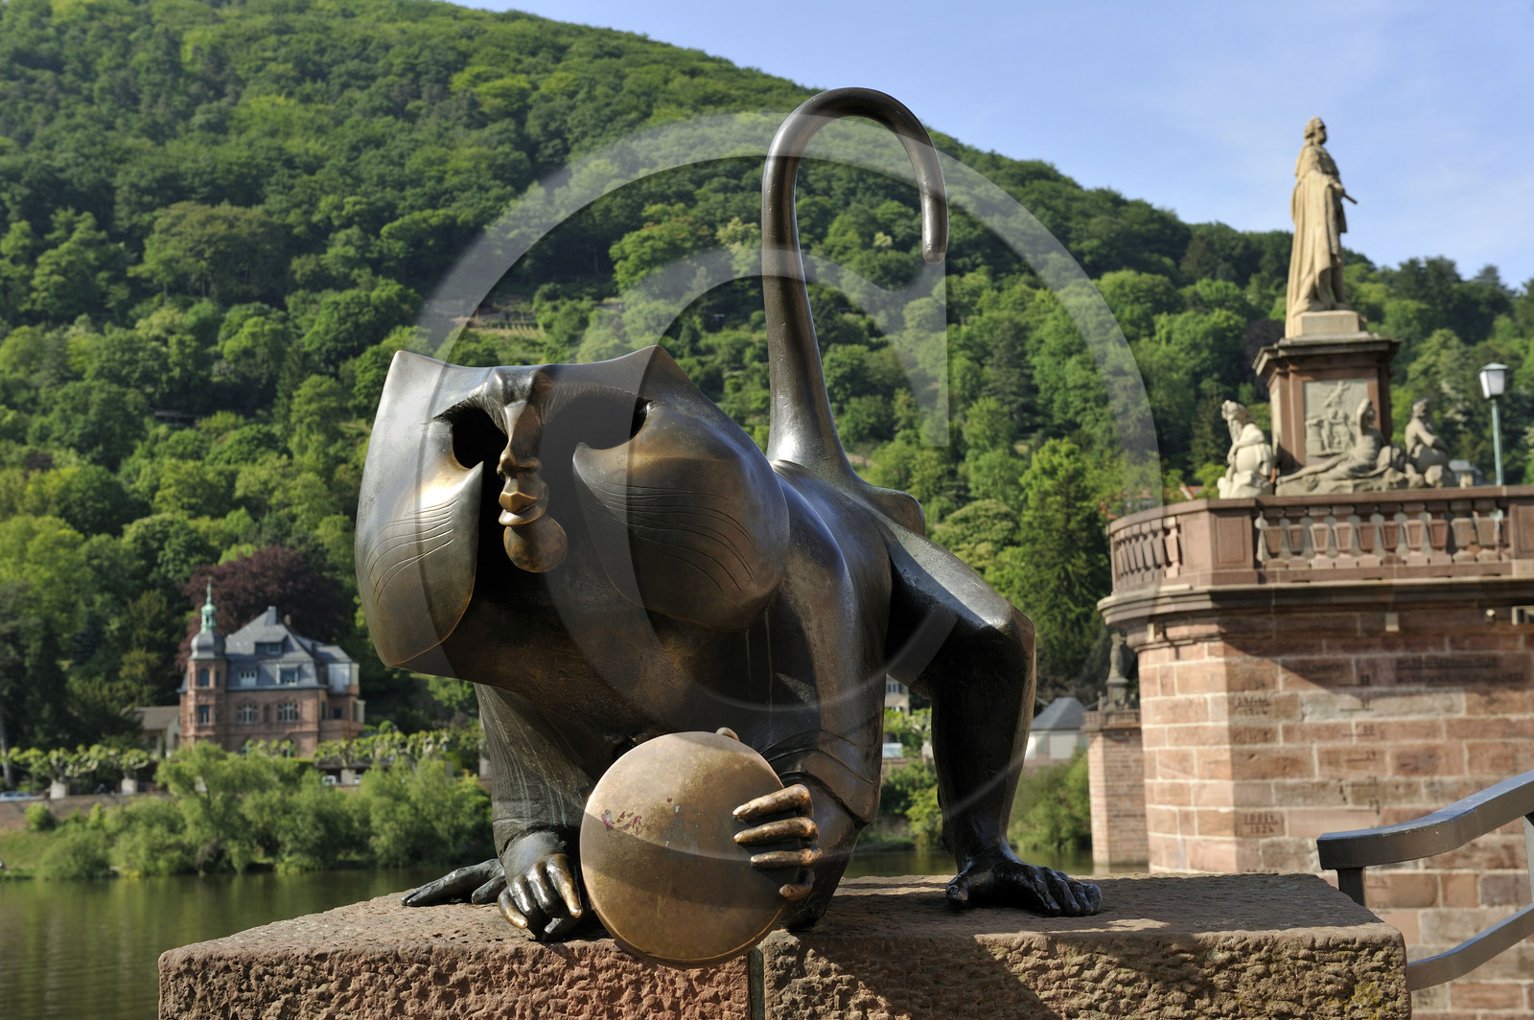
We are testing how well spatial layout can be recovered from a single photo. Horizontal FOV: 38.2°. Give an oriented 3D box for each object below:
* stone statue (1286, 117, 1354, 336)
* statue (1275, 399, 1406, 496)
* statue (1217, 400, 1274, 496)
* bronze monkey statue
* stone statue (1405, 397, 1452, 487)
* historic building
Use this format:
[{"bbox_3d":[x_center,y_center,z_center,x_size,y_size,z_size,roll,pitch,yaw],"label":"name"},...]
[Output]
[{"bbox_3d":[7.346,-3.756,29.400,0.860,2.820,0.950,-2,-7,11],"label":"stone statue"},{"bbox_3d":[7.254,-0.773,28.000,1.640,1.270,0.780,-2,-7,9],"label":"statue"},{"bbox_3d":[6.300,-0.767,29.200,0.720,1.330,1.050,-1,-7,1],"label":"statue"},{"bbox_3d":[-0.076,-0.030,2.740,0.950,1.070,0.850,-5,-7,25],"label":"bronze monkey statue"},{"bbox_3d":[8.674,-0.848,29.000,0.620,1.280,1.000,-2,-7,8],"label":"stone statue"},{"bbox_3d":[-48.121,16.018,216.000,14.500,17.200,12.500,-2,-7,9],"label":"historic building"}]

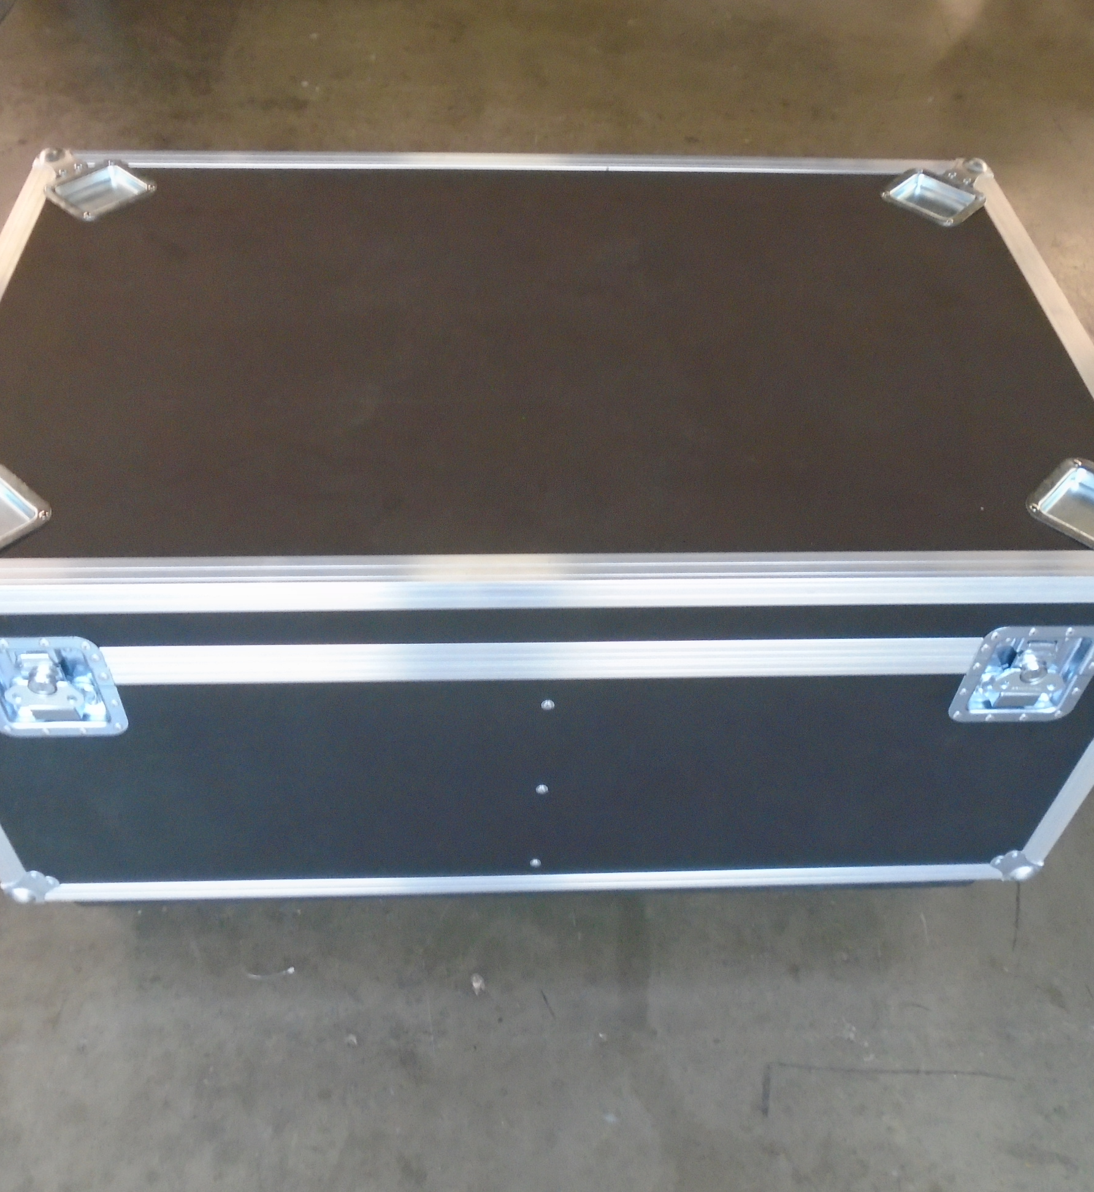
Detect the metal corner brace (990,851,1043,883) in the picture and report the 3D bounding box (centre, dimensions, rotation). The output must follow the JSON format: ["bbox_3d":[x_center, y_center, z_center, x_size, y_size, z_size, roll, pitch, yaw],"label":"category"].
[{"bbox_3d":[0.488,0.262,1.267,0.056,0.061,0.058,-1,47,-3],"label":"metal corner brace"}]

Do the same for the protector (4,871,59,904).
[{"bbox_3d":[-0.511,0.269,1.206,0.054,0.064,0.058,-1,47,-3],"label":"protector"}]

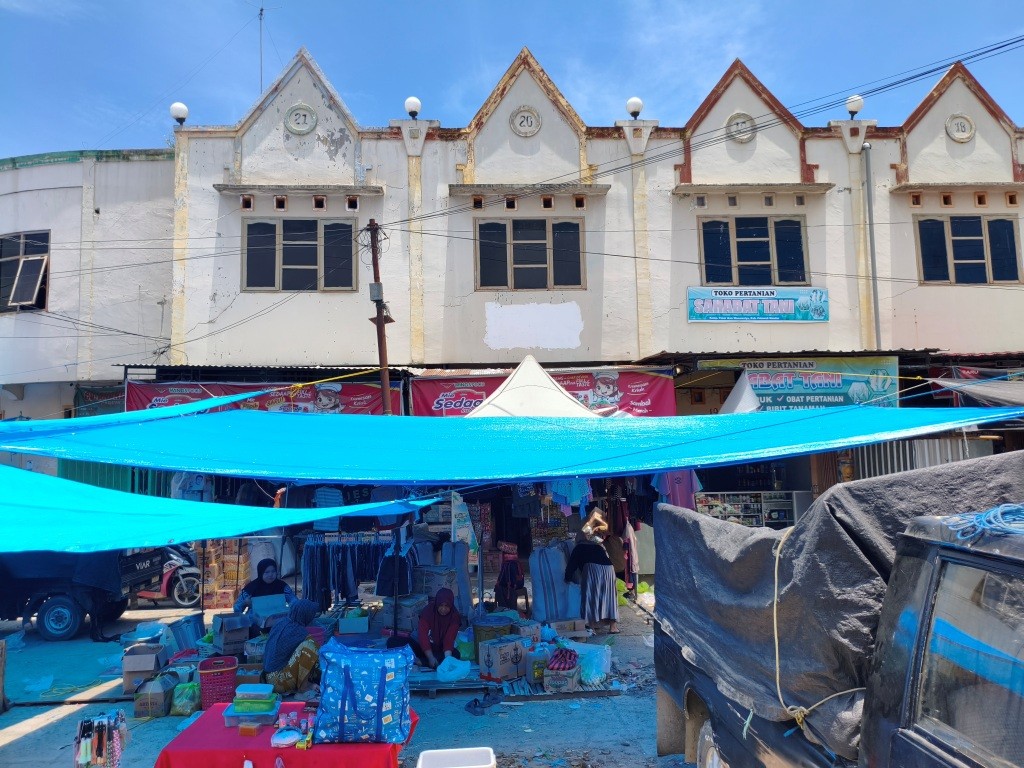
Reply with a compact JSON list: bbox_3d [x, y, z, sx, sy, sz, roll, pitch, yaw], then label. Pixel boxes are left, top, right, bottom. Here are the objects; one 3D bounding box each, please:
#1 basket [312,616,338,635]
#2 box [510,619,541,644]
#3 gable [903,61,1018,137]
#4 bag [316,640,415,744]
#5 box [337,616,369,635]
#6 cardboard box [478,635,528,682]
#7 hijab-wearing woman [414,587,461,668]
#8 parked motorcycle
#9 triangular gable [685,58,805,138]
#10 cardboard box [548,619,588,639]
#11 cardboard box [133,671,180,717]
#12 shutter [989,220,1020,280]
[{"bbox_3d":[-2.136,2.755,8.533,0.330,0.180,0.400,-1,-5,-4],"label":"basket"},{"bbox_3d":[0.152,2.727,8.380,0.300,0.250,0.240,2,-7,-33],"label":"box"},{"bbox_3d":[8.253,-5.313,14.300,2.240,1.400,0.200,-1,-5,-3],"label":"gable"},{"bbox_3d":[-0.890,1.824,4.638,0.560,0.560,0.280,-1,-5,-1],"label":"bag"},{"bbox_3d":[-1.774,2.725,8.739,0.320,0.180,0.280,-1,-6,-3],"label":"box"},{"bbox_3d":[-0.083,2.708,7.585,0.345,0.320,0.330,3,-7,-41],"label":"cardboard box"},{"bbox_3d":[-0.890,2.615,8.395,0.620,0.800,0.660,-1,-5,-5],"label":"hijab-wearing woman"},{"bbox_3d":[-5.441,2.808,11.417,1.870,1.100,0.680,-1,-6,-3],"label":"parked motorcycle"},{"bbox_3d":[4.279,-5.239,14.204,2.150,1.460,0.250,-1,-6,-3],"label":"triangular gable"},{"bbox_3d":[0.637,3.015,9.419,0.430,0.220,0.300,-1,-5,-6],"label":"cardboard box"},{"bbox_3d":[-3.275,2.864,7.094,0.280,0.310,0.280,-1,-5,-5],"label":"cardboard box"},{"bbox_3d":[9.006,-2.455,14.088,0.500,1.120,0.060,-1,-6,-3],"label":"shutter"}]

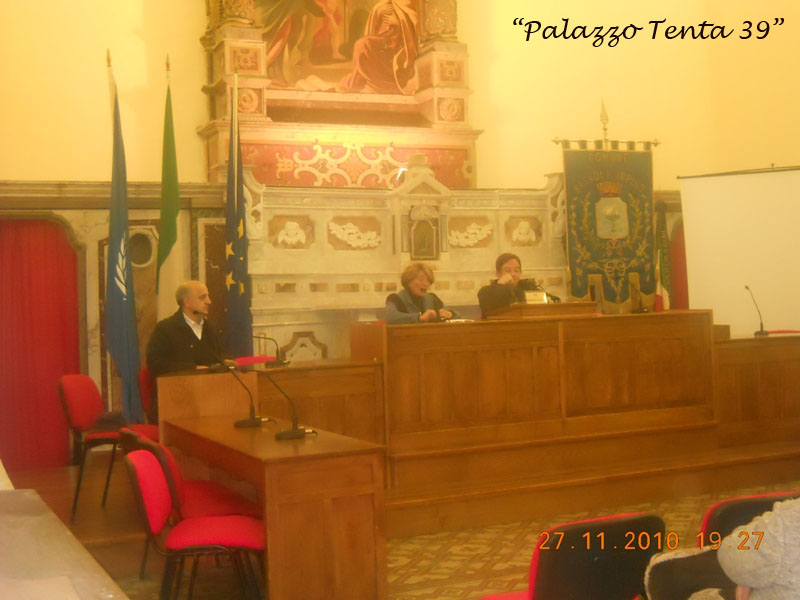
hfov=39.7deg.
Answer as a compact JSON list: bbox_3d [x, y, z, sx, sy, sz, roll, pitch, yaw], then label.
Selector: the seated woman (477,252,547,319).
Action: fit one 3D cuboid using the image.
[{"bbox_3d":[0.838,0.292,7.963,0.580,1.267,0.750,-2,0,-25],"label":"seated woman"}]

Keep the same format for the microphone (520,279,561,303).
[{"bbox_3d":[0.976,-0.066,7.650,0.260,0.170,0.100,-2,0,41],"label":"microphone"}]

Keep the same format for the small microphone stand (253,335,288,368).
[{"bbox_3d":[-0.773,0.307,6.620,0.230,0.200,0.120,-2,0,32],"label":"small microphone stand"}]

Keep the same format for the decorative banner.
[{"bbox_3d":[1.751,-0.575,9.250,0.870,1.350,0.070,-2,0,-24],"label":"decorative banner"}]

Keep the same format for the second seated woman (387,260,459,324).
[{"bbox_3d":[0.181,0.343,7.614,0.560,1.208,0.720,-2,0,-27],"label":"second seated woman"}]

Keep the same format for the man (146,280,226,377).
[{"bbox_3d":[-1.189,0.537,6.793,0.800,1.311,0.580,-2,0,44],"label":"man"}]

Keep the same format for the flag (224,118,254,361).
[{"bbox_3d":[-1.113,-0.311,7.744,0.210,2.000,0.190,-2,0,-25],"label":"flag"}]

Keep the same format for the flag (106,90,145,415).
[{"bbox_3d":[-1.838,-0.304,7.400,0.250,2.250,0.200,-2,0,-25],"label":"flag"}]

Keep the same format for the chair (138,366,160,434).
[{"bbox_3d":[-1.192,0.788,6.795,0.550,0.810,0.500,-2,0,37],"label":"chair"}]

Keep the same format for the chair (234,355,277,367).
[{"bbox_3d":[-0.772,0.769,6.996,0.500,0.820,0.550,-2,0,-37],"label":"chair"}]

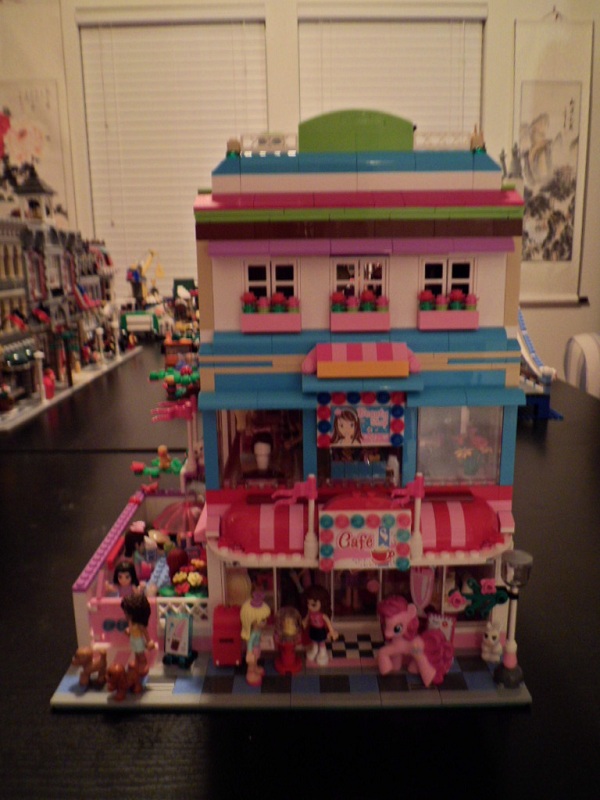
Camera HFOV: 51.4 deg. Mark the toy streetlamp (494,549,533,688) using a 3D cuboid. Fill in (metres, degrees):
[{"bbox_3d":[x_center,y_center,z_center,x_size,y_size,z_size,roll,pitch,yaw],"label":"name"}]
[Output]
[{"bbox_3d":[0.115,0.120,0.341,0.016,0.072,0.016,3,9,0],"label":"toy streetlamp"}]

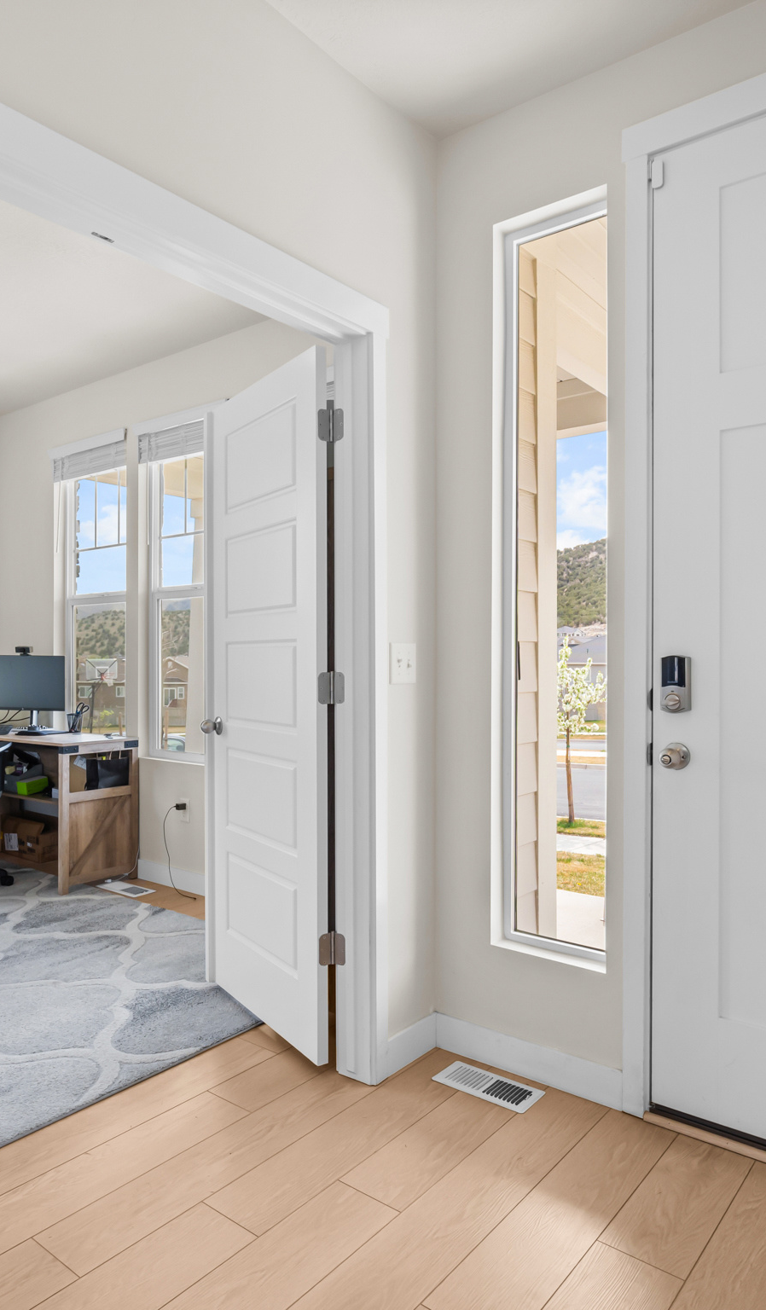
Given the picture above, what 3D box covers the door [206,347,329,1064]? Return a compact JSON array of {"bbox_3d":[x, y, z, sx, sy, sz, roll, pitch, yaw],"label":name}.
[{"bbox_3d":[-0.390,0.148,2.598,0.040,2.030,0.762,0,0,-35],"label":"door"}]

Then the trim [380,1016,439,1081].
[{"bbox_3d":[0.076,1.127,2.320,0.016,0.101,0.260,0,0,39],"label":"trim"}]

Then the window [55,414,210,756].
[{"bbox_3d":[-1.321,-0.321,4.365,1.575,1.715,0.110,0,0,39],"label":"window"}]

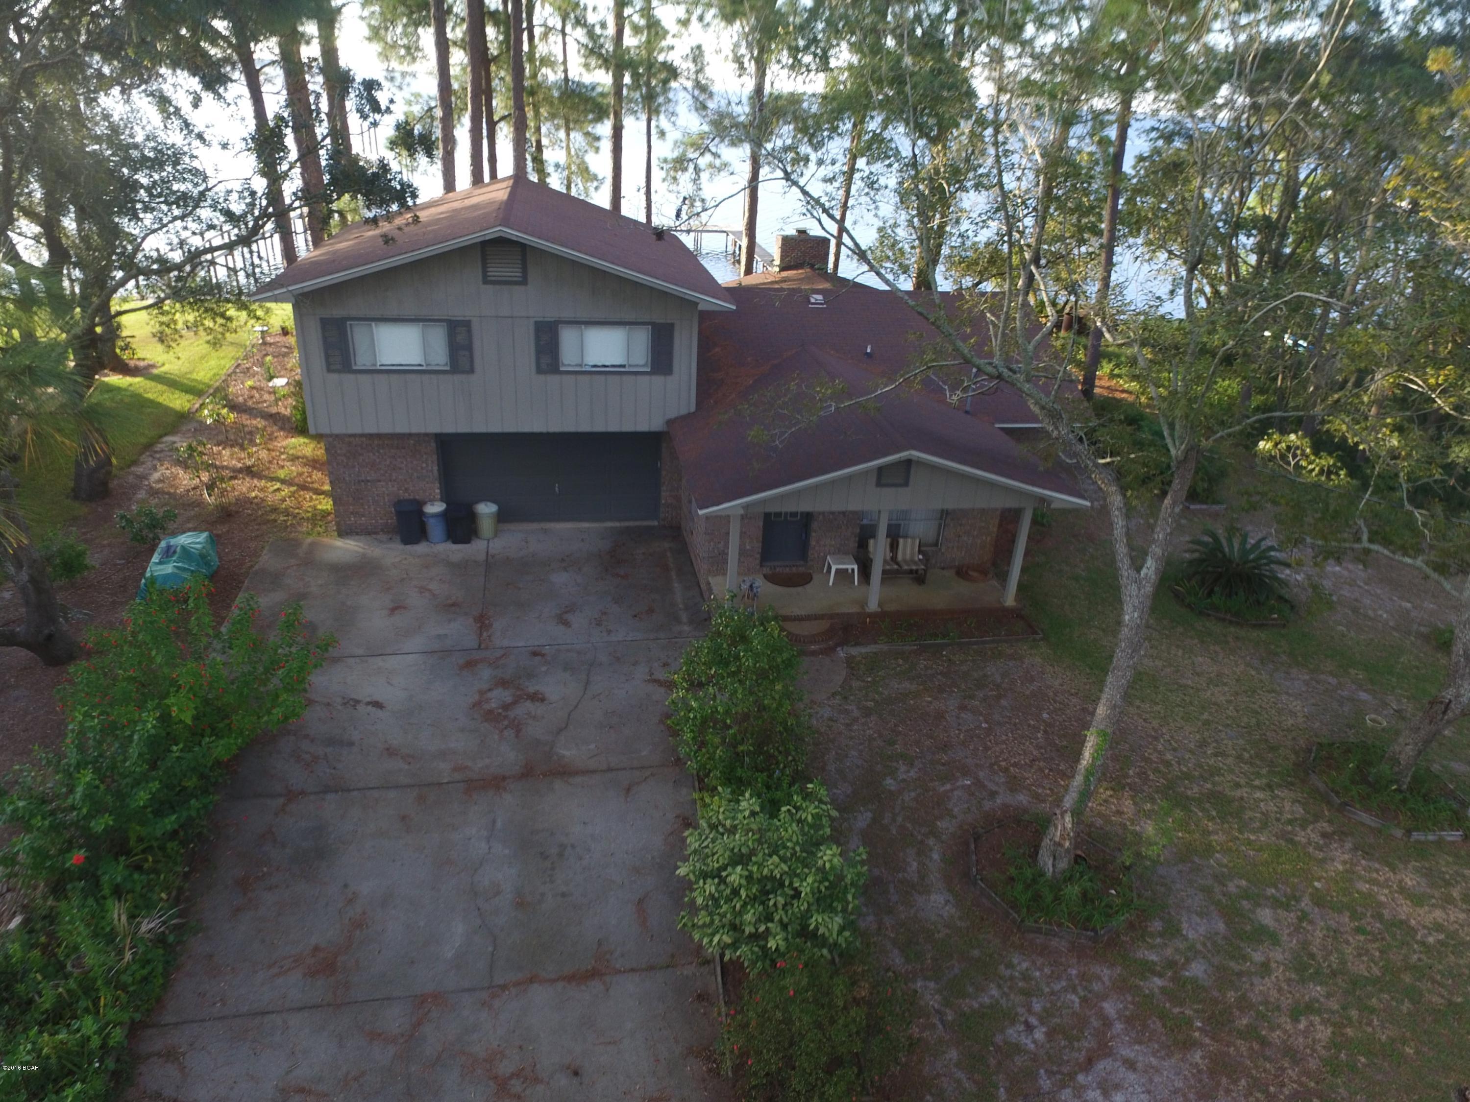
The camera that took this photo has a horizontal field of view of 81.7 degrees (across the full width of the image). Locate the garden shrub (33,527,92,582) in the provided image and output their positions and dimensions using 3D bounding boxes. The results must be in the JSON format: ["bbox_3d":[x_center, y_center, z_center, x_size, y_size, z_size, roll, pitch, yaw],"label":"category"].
[{"bbox_3d":[-12.549,0.105,15.856,0.960,1.060,0.960,-2,29,-9],"label":"garden shrub"}]

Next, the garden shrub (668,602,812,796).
[{"bbox_3d":[0.041,2.130,11.905,1.920,2.530,2.170,-2,29,-9],"label":"garden shrub"}]

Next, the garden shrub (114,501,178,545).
[{"bbox_3d":[-12.074,-0.586,17.424,1.090,0.830,1.060,-2,29,-9],"label":"garden shrub"}]

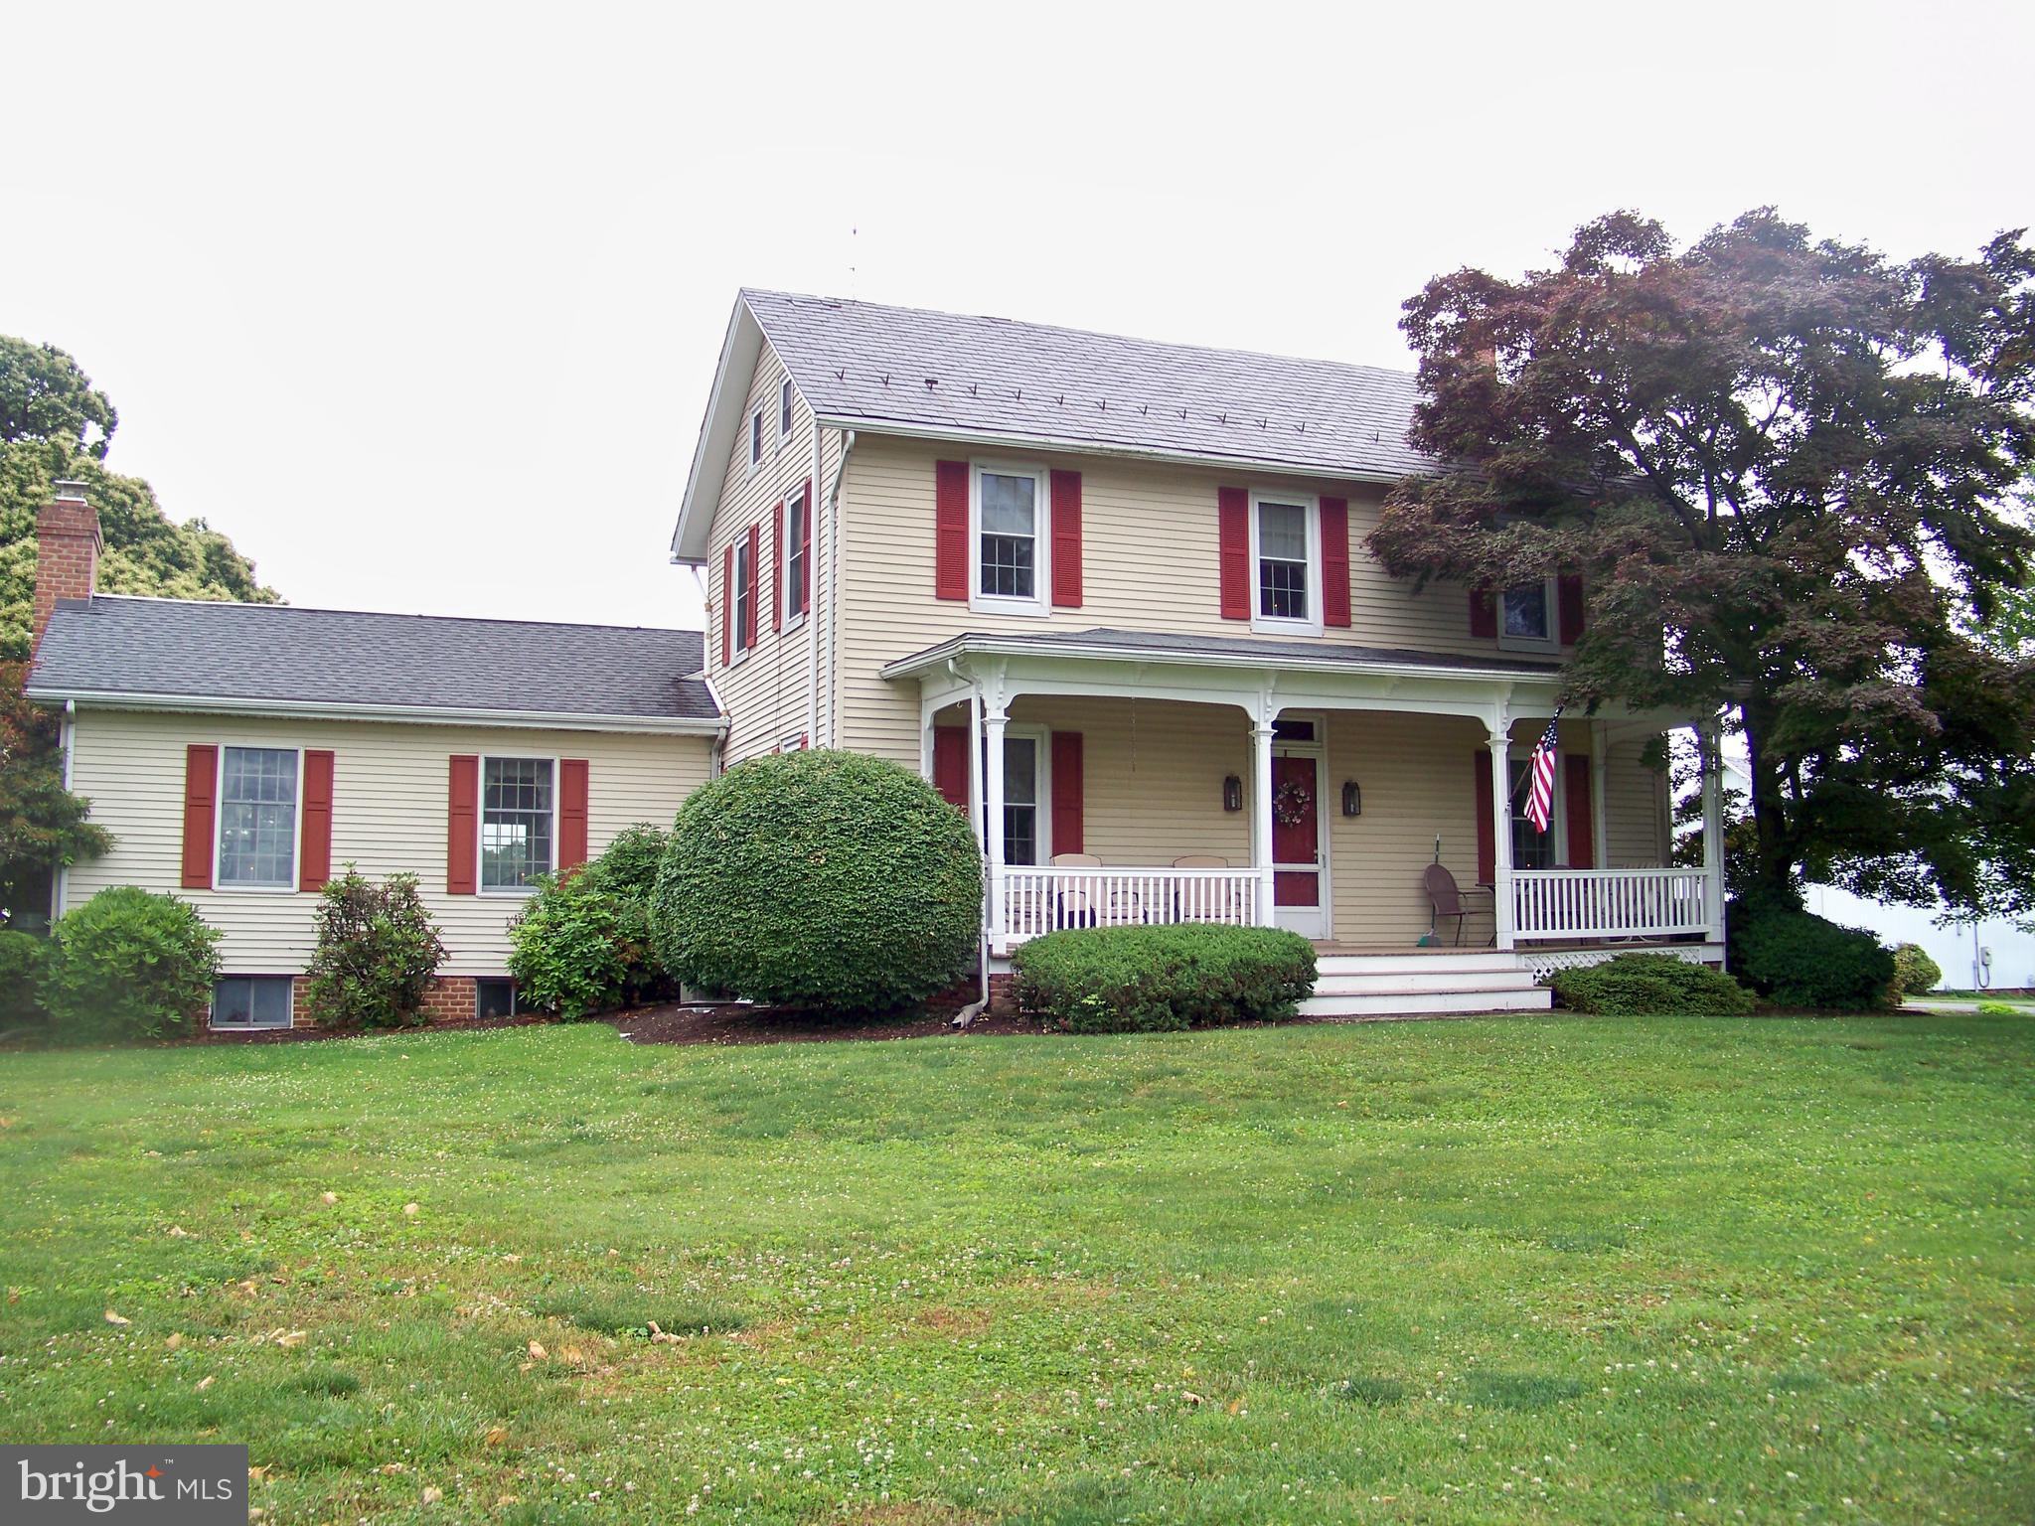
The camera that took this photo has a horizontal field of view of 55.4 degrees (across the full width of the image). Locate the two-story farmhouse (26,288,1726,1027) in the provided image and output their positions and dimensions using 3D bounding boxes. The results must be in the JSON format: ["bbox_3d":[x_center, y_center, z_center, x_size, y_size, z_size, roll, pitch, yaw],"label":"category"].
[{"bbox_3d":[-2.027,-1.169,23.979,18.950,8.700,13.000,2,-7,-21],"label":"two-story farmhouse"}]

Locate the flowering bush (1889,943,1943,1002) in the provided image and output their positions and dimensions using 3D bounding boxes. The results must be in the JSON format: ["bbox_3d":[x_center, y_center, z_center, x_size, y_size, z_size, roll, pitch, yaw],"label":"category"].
[{"bbox_3d":[13.854,3.233,30.000,0.950,0.930,0.930,2,-7,-21],"label":"flowering bush"}]

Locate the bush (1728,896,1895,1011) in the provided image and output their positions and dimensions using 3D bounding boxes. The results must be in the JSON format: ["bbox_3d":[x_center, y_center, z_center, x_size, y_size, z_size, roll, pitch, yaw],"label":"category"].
[{"bbox_3d":[8.883,2.143,21.700,1.900,1.250,1.750,2,-7,-21],"label":"bush"}]

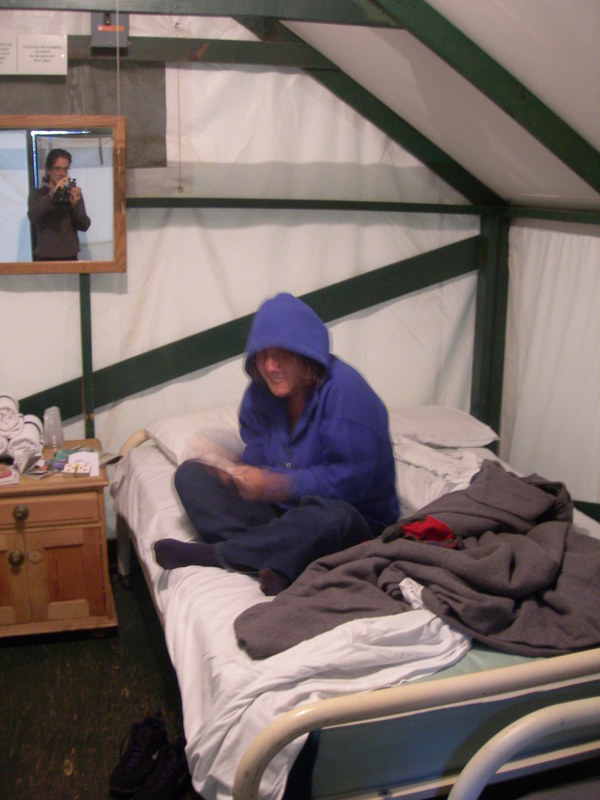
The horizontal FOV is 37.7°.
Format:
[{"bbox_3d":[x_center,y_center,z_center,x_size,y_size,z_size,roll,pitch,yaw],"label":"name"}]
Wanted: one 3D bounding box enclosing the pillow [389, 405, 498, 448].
[{"bbox_3d":[0.437,0.100,3.698,0.650,0.152,0.406,-3,14,-18],"label":"pillow"}]

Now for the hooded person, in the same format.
[{"bbox_3d":[-0.013,0.068,2.552,0.670,0.771,0.731,9,15,30],"label":"hooded person"}]

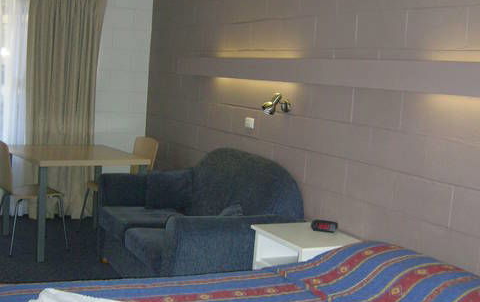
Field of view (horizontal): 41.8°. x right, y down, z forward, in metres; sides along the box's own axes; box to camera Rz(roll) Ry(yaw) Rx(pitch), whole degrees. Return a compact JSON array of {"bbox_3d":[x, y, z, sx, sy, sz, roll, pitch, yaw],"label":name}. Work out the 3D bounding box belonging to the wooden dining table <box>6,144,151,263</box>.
[{"bbox_3d":[-1.317,0.372,5.027,0.865,0.740,0.895,-2,9,-36],"label":"wooden dining table"}]

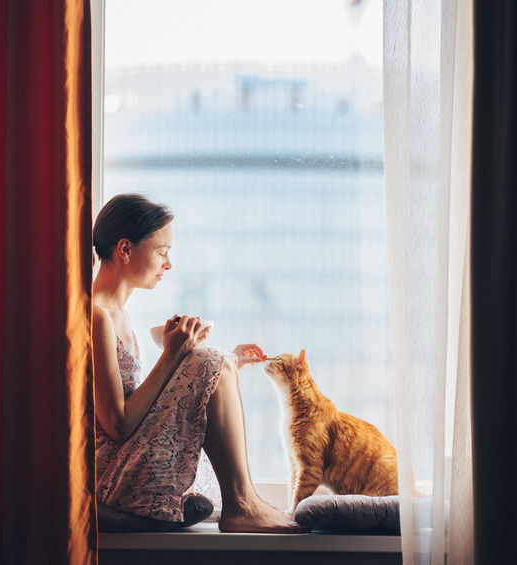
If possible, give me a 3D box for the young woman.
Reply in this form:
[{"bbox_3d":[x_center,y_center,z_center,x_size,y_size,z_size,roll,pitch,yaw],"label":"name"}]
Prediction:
[{"bbox_3d":[-0.188,0.208,5.130,0.635,0.875,0.450,0,0,6],"label":"young woman"}]

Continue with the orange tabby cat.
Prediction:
[{"bbox_3d":[0.220,0.385,5.200,0.410,0.425,0.190,0,0,0],"label":"orange tabby cat"}]

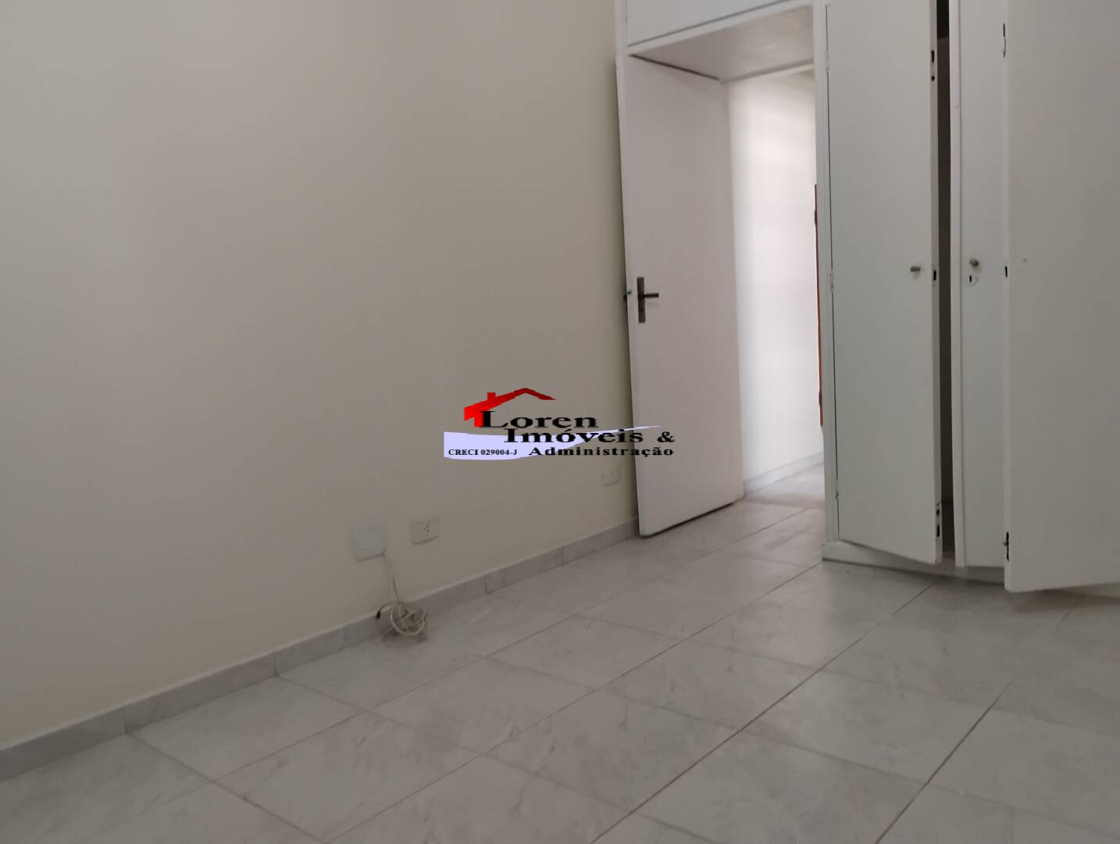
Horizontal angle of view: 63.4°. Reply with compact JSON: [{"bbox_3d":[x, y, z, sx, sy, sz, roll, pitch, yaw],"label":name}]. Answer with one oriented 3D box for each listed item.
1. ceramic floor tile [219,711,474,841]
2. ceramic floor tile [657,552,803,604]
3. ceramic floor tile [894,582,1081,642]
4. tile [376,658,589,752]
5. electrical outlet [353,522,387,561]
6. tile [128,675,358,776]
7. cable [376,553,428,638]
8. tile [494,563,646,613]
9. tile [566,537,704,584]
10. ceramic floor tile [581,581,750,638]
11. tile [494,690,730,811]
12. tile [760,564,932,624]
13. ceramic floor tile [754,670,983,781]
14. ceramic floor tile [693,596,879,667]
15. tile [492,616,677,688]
[{"bbox_3d":[-0.491,0.818,2.128,0.445,0.012,0.445,3,9,40],"label":"ceramic floor tile"},{"bbox_3d":[0.674,0.591,3.514,0.450,0.010,0.450,2,9,41],"label":"ceramic floor tile"},{"bbox_3d":[1.357,0.616,2.932,0.445,0.012,0.445,3,9,40],"label":"ceramic floor tile"},{"bbox_3d":[-0.203,0.761,2.463,0.445,0.012,0.445,3,9,40],"label":"tile"},{"bbox_3d":[-0.641,0.395,3.038,0.012,0.120,0.120,2,9,41],"label":"electrical outlet"},{"bbox_3d":[-0.846,0.822,2.473,0.455,0.010,0.450,2,9,41],"label":"tile"},{"bbox_3d":[-0.519,0.570,3.005,0.138,0.272,0.134,3,9,40],"label":"cable"},{"bbox_3d":[0.038,0.638,3.477,0.455,0.010,0.450,2,9,41],"label":"tile"},{"bbox_3d":[0.333,0.577,3.811,0.455,0.010,0.450,2,9,41],"label":"tile"},{"bbox_3d":[0.374,0.647,3.135,0.445,0.012,0.445,3,9,40],"label":"ceramic floor tile"},{"bbox_3d":[0.132,0.776,2.179,0.445,0.012,0.445,3,9,40],"label":"tile"},{"bbox_3d":[0.996,0.605,3.186,0.445,0.012,0.445,3,9,40],"label":"tile"},{"bbox_3d":[0.762,0.740,2.253,0.450,0.010,0.450,2,9,41],"label":"ceramic floor tile"},{"bbox_3d":[0.718,0.665,2.883,0.450,0.010,0.450,2,9,41],"label":"ceramic floor tile"},{"bbox_3d":[0.085,0.713,2.845,0.450,0.010,0.450,2,9,41],"label":"tile"}]

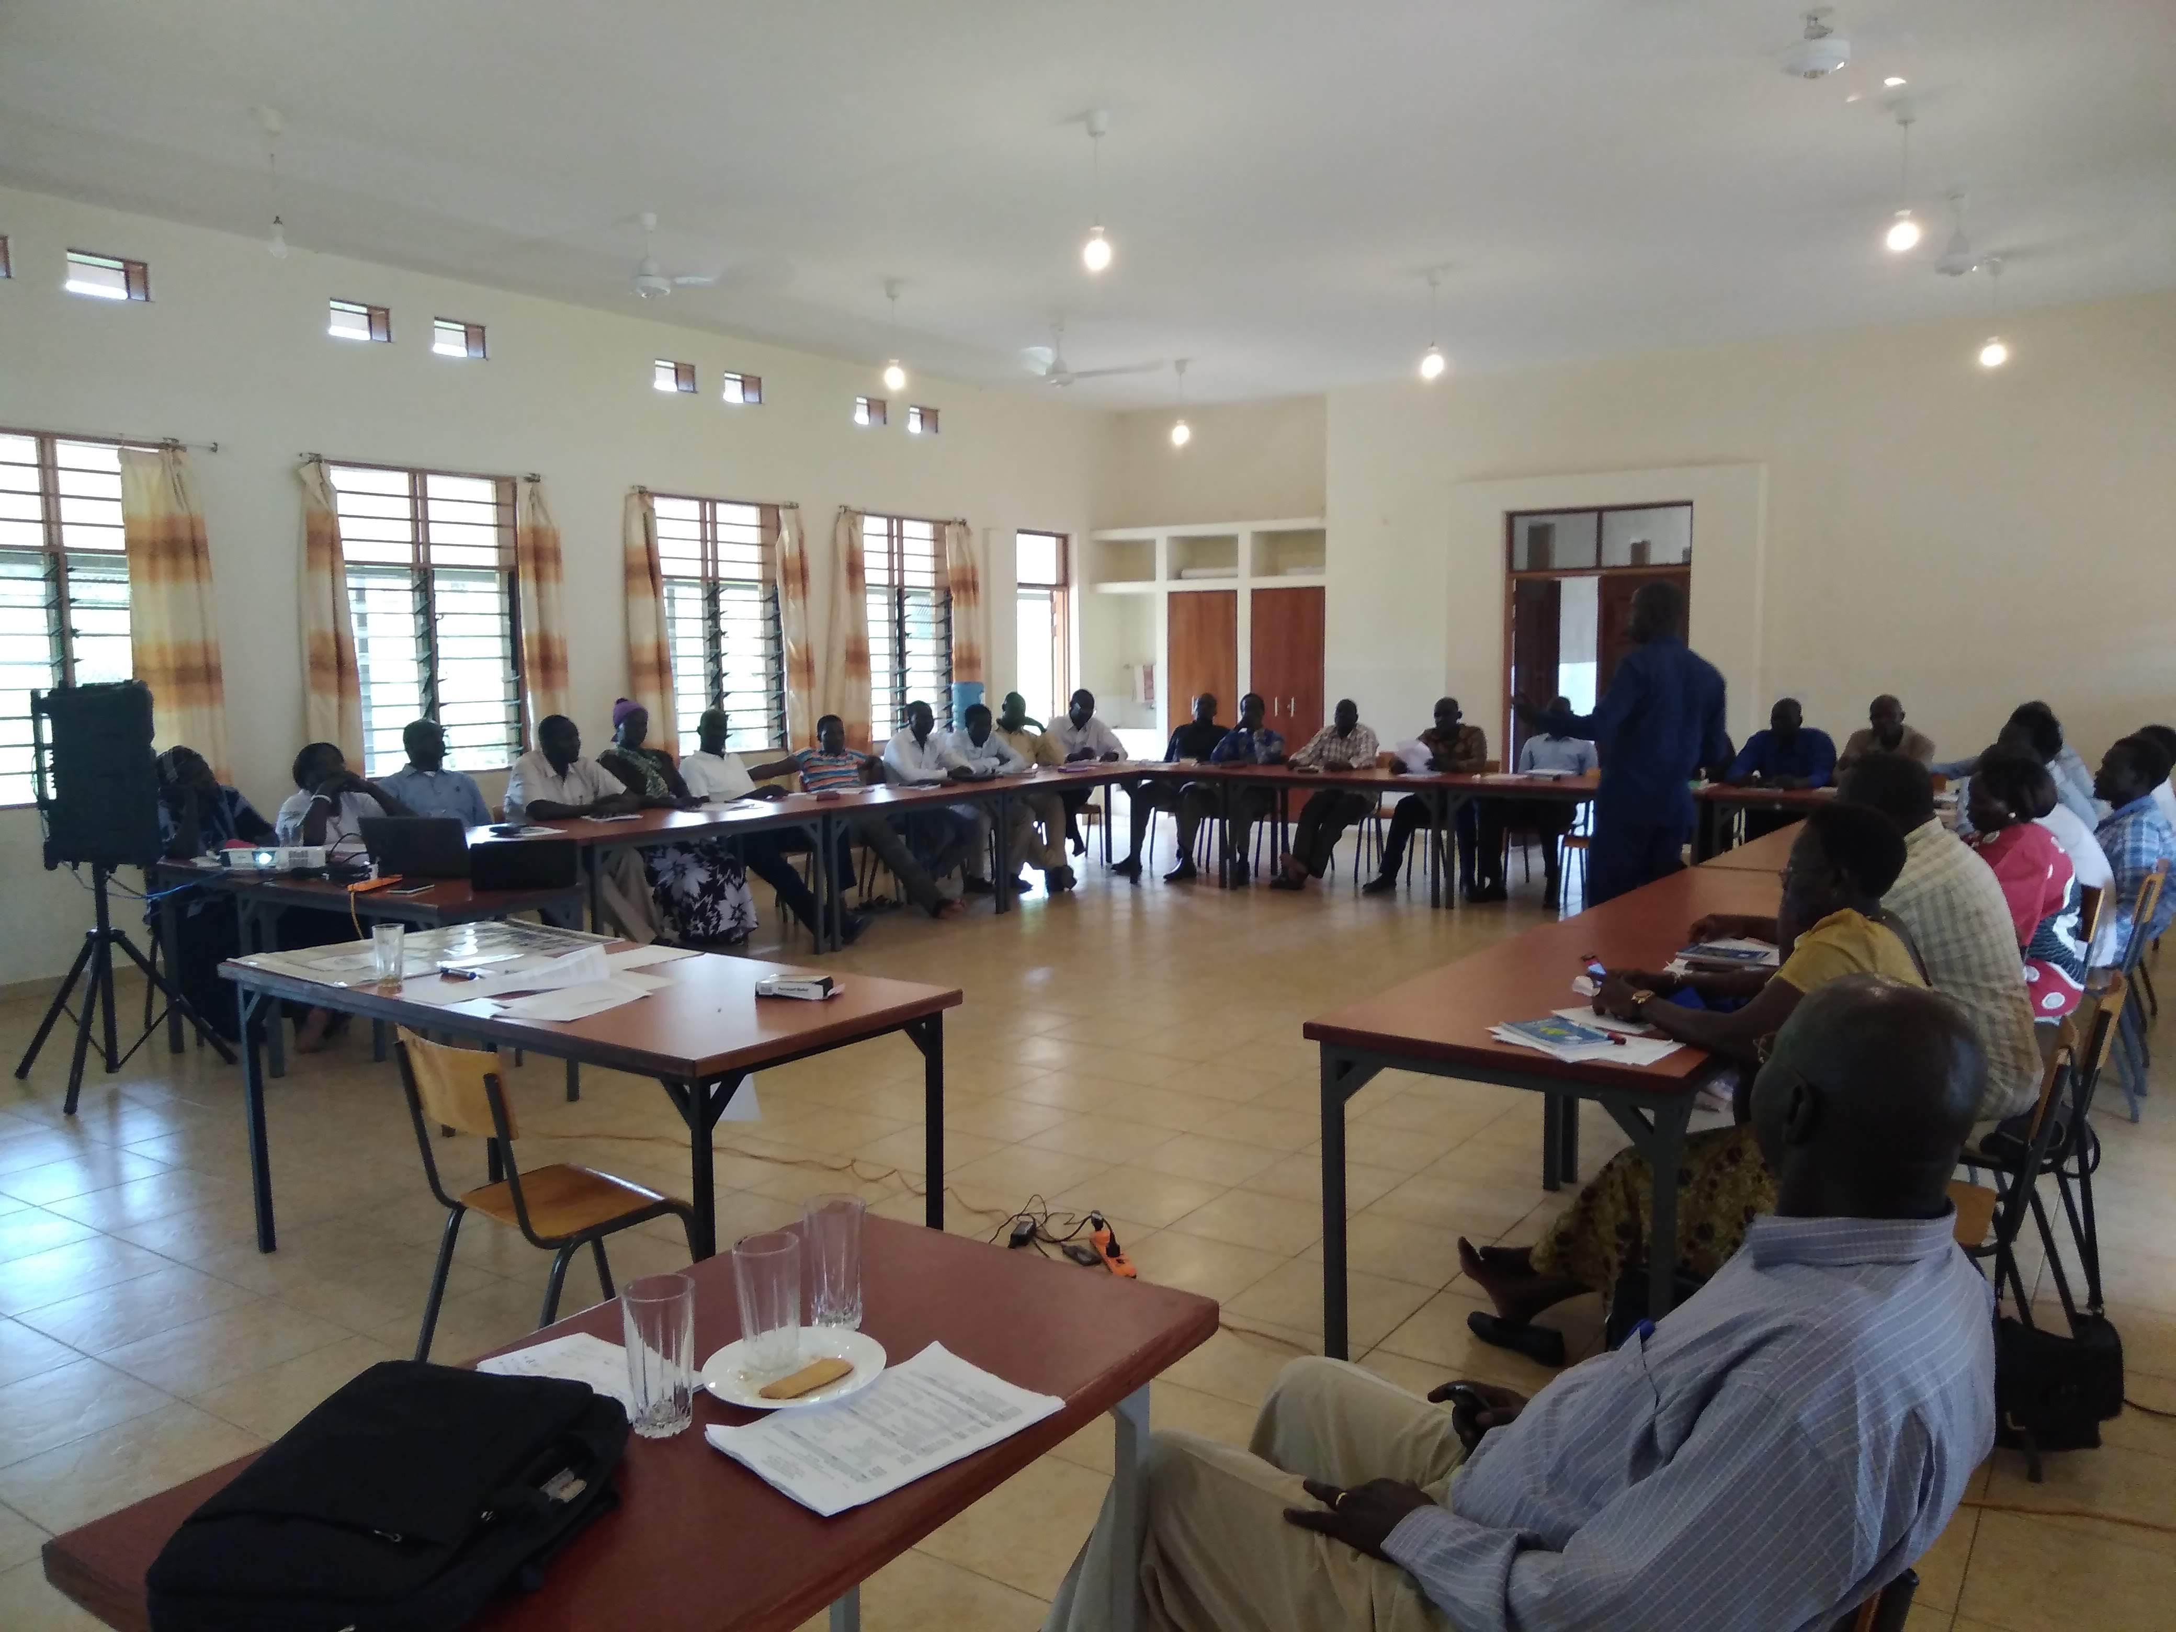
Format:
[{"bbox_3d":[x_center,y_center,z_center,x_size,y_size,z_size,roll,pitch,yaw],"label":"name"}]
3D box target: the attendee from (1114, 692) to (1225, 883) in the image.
[{"bbox_3d":[0.621,-0.234,12.137,0.660,1.230,0.900,4,7,40],"label":"attendee"}]

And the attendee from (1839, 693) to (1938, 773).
[{"bbox_3d":[4.251,-0.024,9.437,0.560,1.260,0.850,4,7,38],"label":"attendee"}]

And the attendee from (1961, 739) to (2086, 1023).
[{"bbox_3d":[2.397,0.412,4.911,0.700,1.220,0.500,3,6,36],"label":"attendee"}]

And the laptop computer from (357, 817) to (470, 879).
[{"bbox_3d":[-2.265,0.102,6.107,0.350,0.205,0.330,1,5,11],"label":"laptop computer"}]

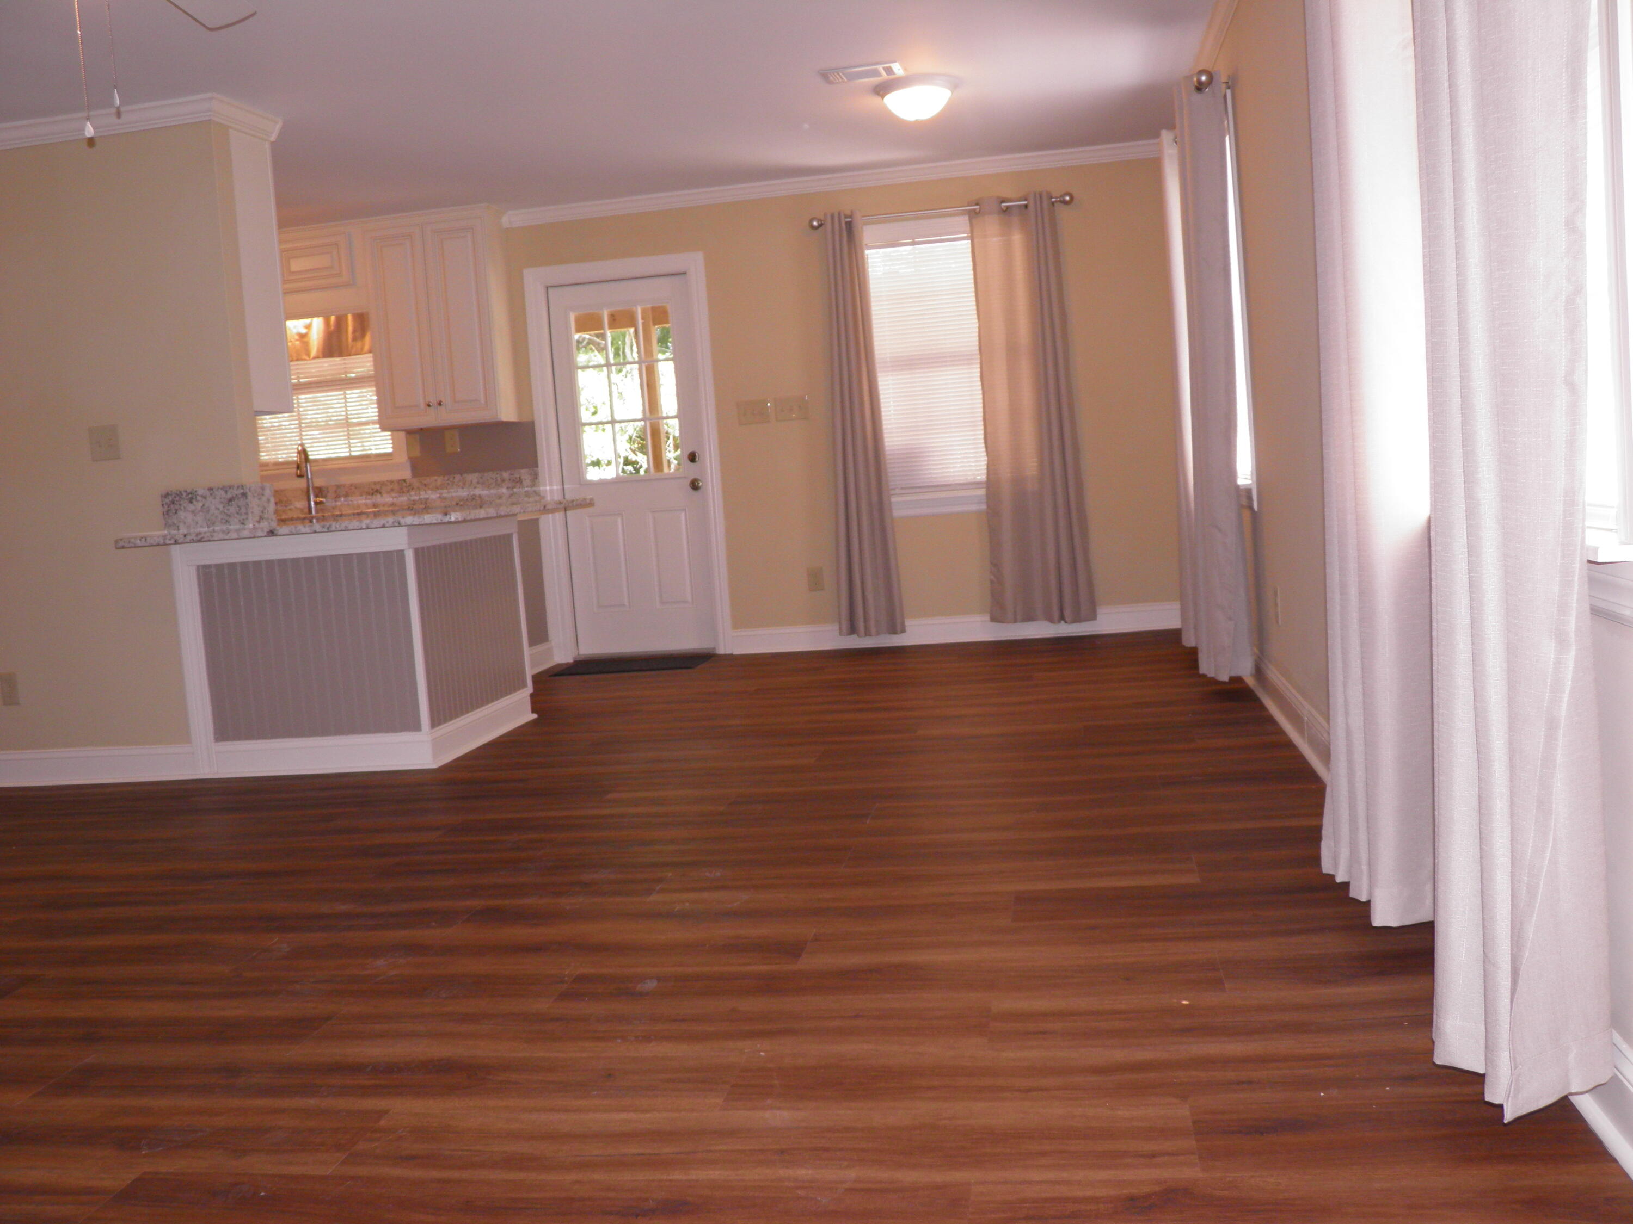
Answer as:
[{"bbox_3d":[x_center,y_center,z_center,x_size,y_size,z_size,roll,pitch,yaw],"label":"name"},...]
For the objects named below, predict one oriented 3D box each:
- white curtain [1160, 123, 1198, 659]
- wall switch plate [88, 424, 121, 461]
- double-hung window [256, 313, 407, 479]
[{"bbox_3d":[1.642,-0.977,6.256,0.175,2.190,0.450,-3,6,10],"label":"white curtain"},{"bbox_3d":[-2.591,-0.617,5.148,0.116,0.122,0.010,-3,6,10],"label":"wall switch plate"},{"bbox_3d":[-2.793,-1.210,7.894,0.980,0.990,0.100,-4,6,10],"label":"double-hung window"}]

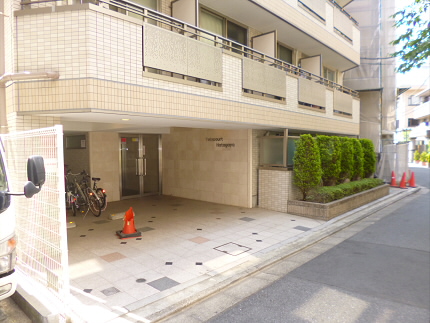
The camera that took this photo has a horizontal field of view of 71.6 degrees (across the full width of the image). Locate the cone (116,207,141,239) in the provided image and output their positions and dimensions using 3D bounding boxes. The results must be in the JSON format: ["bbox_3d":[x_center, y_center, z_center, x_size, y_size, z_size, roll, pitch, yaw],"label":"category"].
[{"bbox_3d":[-1.586,1.108,5.497,0.380,0.540,0.380,-2,2,-34],"label":"cone"}]

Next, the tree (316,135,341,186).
[{"bbox_3d":[3.230,0.040,8.530,0.740,1.580,0.740,2,3,43],"label":"tree"}]

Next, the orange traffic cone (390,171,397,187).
[{"bbox_3d":[8.060,0.800,13.400,0.380,0.700,0.380,2,3,43],"label":"orange traffic cone"}]

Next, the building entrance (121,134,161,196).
[{"bbox_3d":[-2.405,0.156,9.860,0.150,2.100,1.550,2,3,43],"label":"building entrance"}]

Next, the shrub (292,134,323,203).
[{"bbox_3d":[2.385,0.153,7.650,0.750,1.690,0.750,2,3,43],"label":"shrub"}]

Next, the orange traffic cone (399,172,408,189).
[{"bbox_3d":[8.283,0.827,13.060,0.380,0.700,0.380,2,3,43],"label":"orange traffic cone"}]

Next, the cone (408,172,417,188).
[{"bbox_3d":[8.790,0.815,13.220,0.380,0.700,0.380,2,3,43],"label":"cone"}]

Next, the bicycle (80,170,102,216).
[{"bbox_3d":[-3.060,0.770,7.270,1.620,1.030,0.520,2,3,43],"label":"bicycle"}]

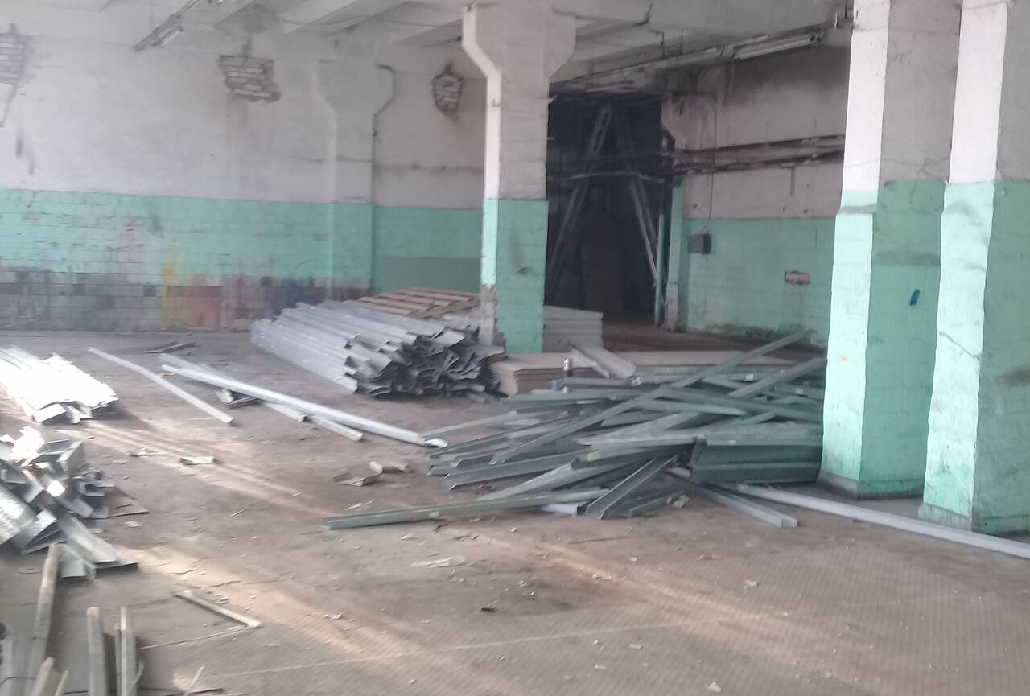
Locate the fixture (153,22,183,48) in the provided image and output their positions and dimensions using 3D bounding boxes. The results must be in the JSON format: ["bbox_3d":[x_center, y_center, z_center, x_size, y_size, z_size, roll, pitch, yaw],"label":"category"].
[{"bbox_3d":[-4.133,-3.723,14.646,0.145,0.130,1.500,-1,6,-25],"label":"fixture"}]

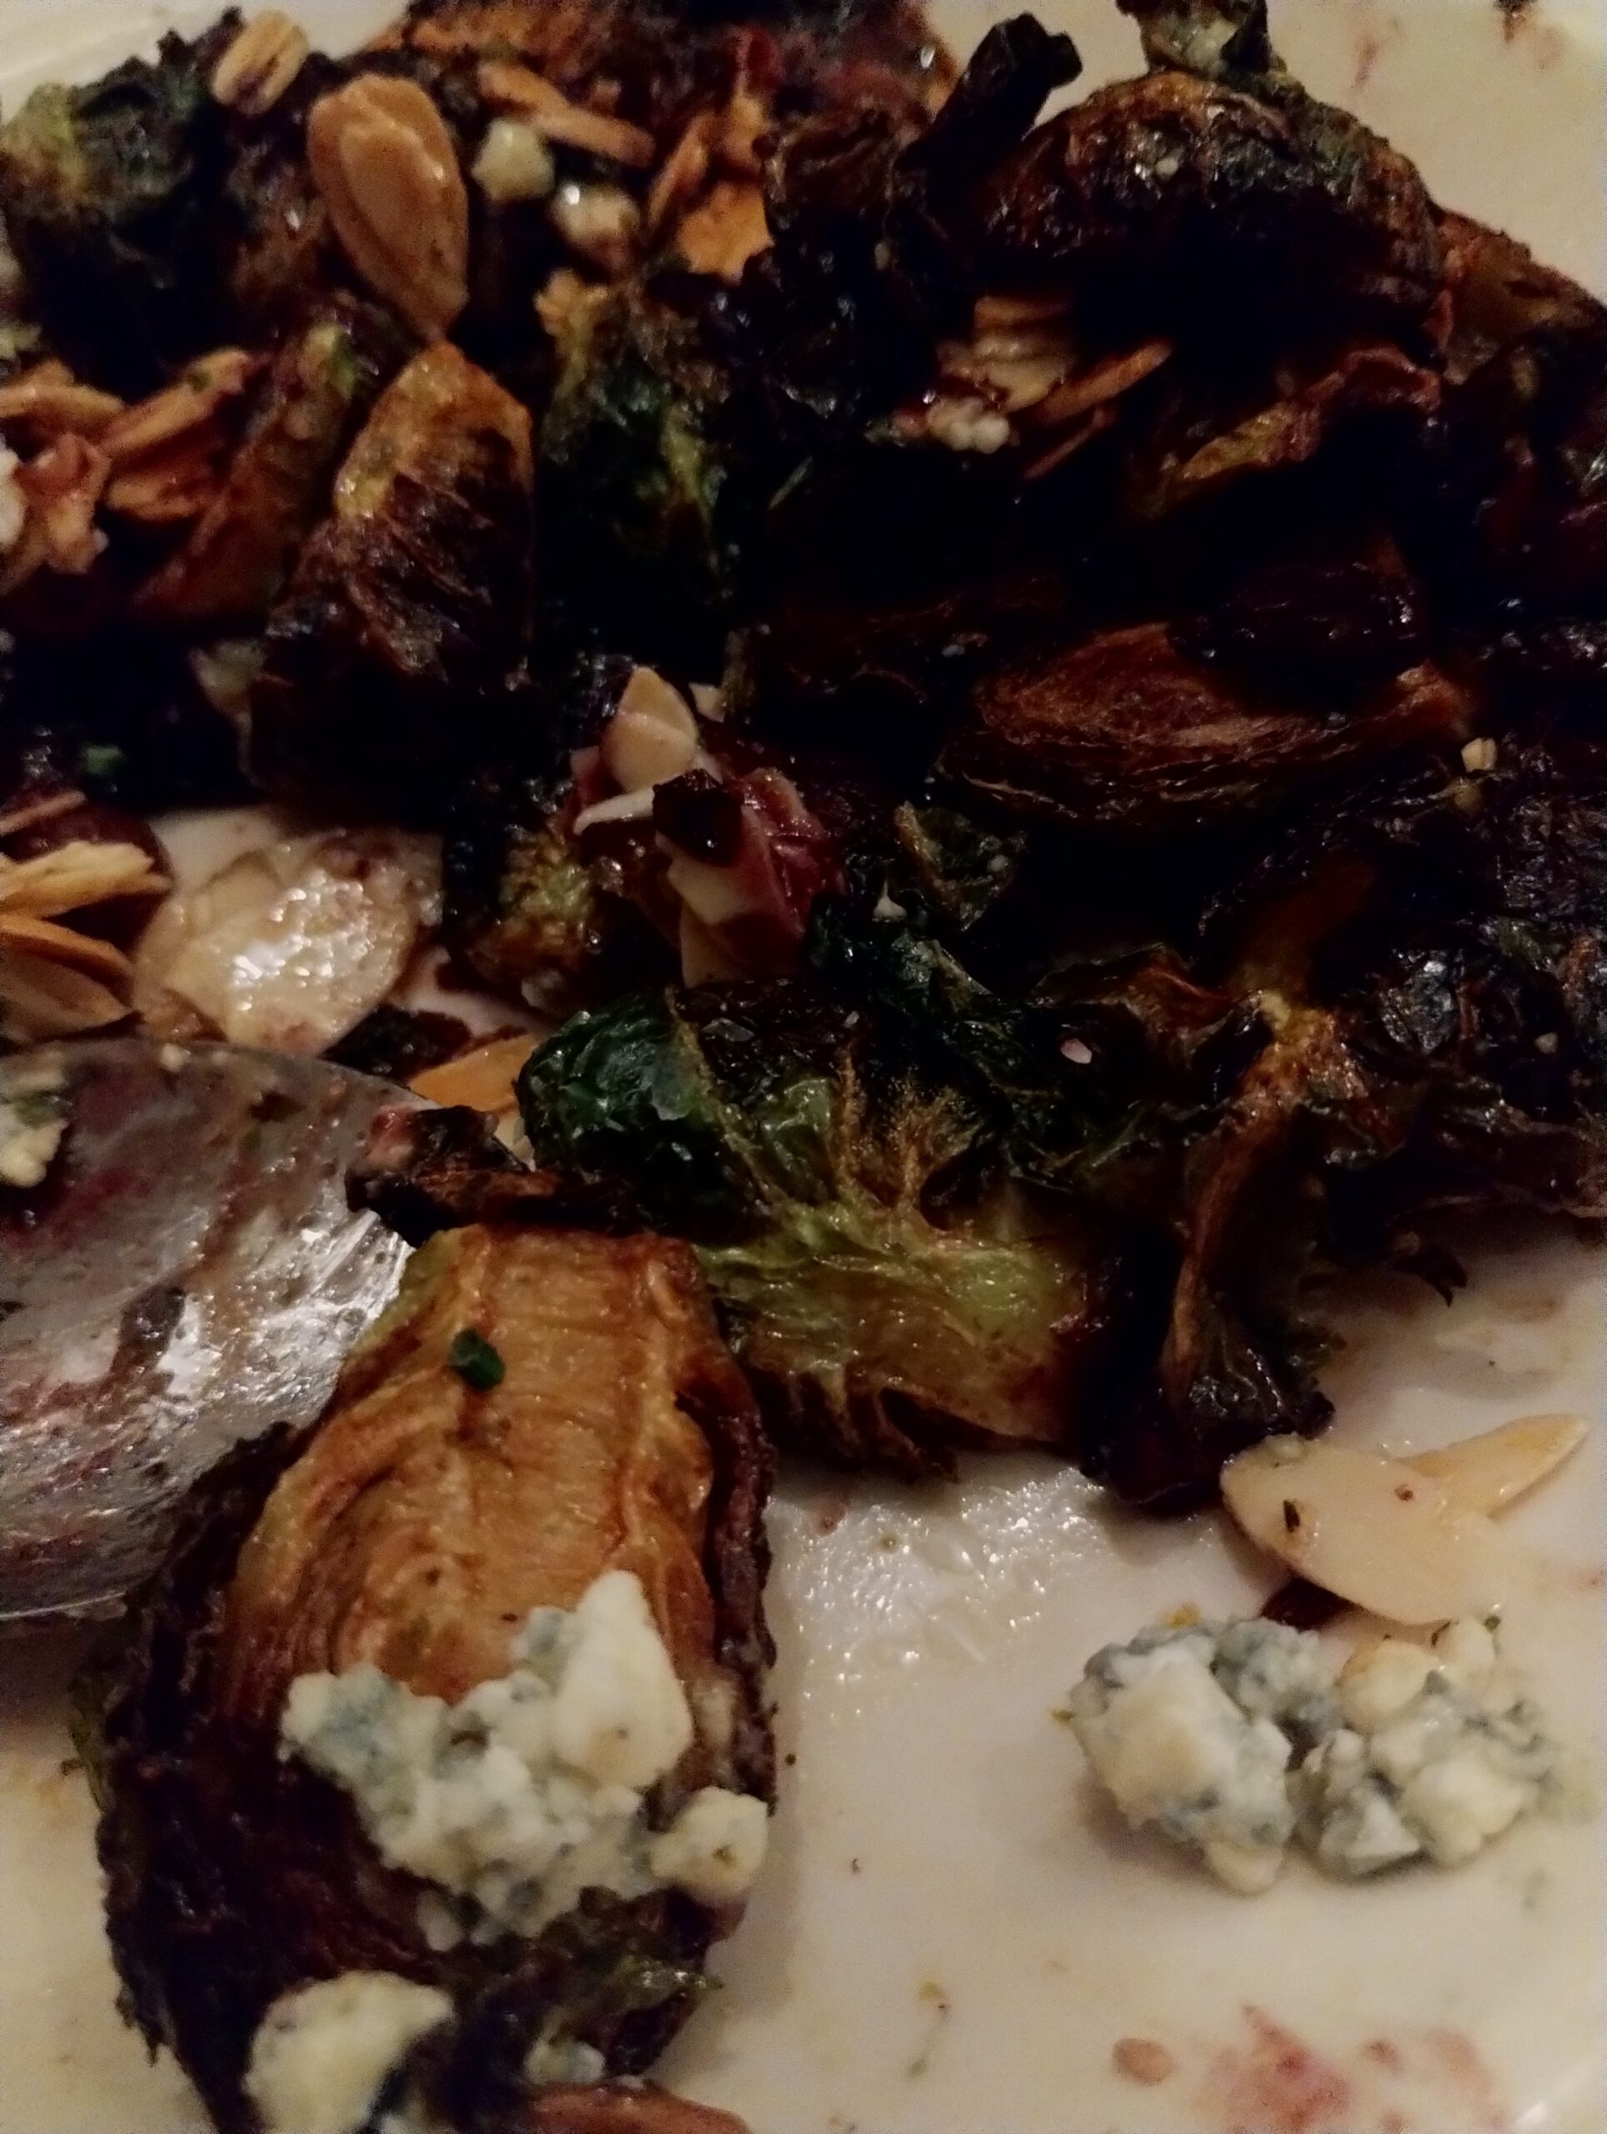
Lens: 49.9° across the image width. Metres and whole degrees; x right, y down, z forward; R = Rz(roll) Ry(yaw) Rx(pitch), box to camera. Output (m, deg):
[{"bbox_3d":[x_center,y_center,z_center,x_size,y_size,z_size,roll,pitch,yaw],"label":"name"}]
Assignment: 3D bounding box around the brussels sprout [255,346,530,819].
[{"bbox_3d":[-0.034,-0.040,0.143,0.021,0.026,0.028,3,60,1],"label":"brussels sprout"}]

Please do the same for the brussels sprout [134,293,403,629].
[{"bbox_3d":[-0.045,-0.051,0.148,0.016,0.019,0.026,22,62,12],"label":"brussels sprout"}]

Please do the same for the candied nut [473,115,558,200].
[{"bbox_3d":[-0.027,-0.084,0.161,0.008,0.007,0.008,0,60,0],"label":"candied nut"}]

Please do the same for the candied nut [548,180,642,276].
[{"bbox_3d":[-0.019,-0.076,0.158,0.008,0.007,0.008,0,60,0],"label":"candied nut"}]

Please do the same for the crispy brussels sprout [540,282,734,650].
[{"bbox_3d":[-0.015,-0.053,0.152,0.018,0.022,0.025,0,60,0],"label":"crispy brussels sprout"}]

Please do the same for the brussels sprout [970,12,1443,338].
[{"bbox_3d":[0.039,-0.086,0.168,0.041,0.023,0.024,0,60,0],"label":"brussels sprout"}]

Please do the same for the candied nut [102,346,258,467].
[{"bbox_3d":[-0.052,-0.055,0.144,0.015,0.005,0.006,-27,63,-14],"label":"candied nut"}]

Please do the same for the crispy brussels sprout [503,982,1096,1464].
[{"bbox_3d":[0.001,0.011,0.124,0.040,0.023,0.027,0,60,0],"label":"crispy brussels sprout"}]

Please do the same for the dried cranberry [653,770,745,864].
[{"bbox_3d":[-0.008,-0.019,0.129,0.006,0.005,0.006,17,62,10],"label":"dried cranberry"}]

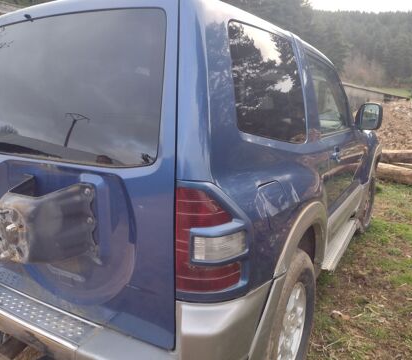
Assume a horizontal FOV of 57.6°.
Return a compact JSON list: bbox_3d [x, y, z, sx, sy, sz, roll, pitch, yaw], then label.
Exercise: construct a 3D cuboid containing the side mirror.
[{"bbox_3d":[1.356,-0.523,3.109,0.215,0.220,0.130,7,13,30],"label":"side mirror"}]

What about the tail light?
[{"bbox_3d":[0.021,0.190,1.219,0.175,0.348,0.170,7,13,30],"label":"tail light"}]

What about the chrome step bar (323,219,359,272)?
[{"bbox_3d":[0.961,0.419,2.725,0.148,0.055,1.140,7,13,30],"label":"chrome step bar"}]

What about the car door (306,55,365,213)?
[{"bbox_3d":[0.991,-0.334,2.798,0.250,1.090,1.370,7,13,30],"label":"car door"}]

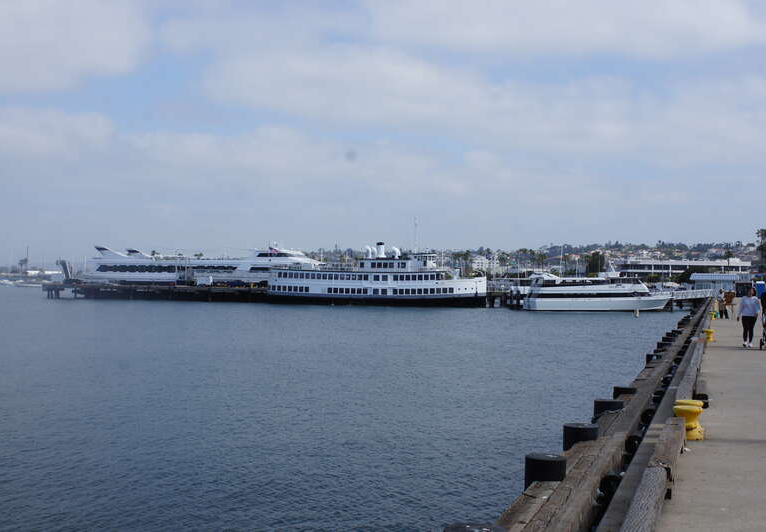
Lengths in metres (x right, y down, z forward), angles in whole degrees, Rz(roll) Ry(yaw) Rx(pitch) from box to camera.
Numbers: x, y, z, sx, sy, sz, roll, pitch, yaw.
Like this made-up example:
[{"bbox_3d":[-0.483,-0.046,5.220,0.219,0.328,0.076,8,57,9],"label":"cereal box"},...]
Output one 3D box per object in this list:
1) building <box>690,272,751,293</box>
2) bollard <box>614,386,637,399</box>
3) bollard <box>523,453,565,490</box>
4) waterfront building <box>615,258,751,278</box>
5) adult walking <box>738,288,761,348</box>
[{"bbox_3d":[47.288,2.872,140.000,8.400,3.700,6.000,0,-1,19],"label":"building"},{"bbox_3d":[3.689,1.940,15.200,0.350,0.200,0.350,0,-1,19],"label":"bollard"},{"bbox_3d":[1.399,1.782,8.600,0.355,0.290,0.355,0,-1,19],"label":"bollard"},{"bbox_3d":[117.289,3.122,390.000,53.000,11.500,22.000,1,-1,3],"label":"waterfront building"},{"bbox_3d":[10.110,1.431,27.600,0.560,1.660,0.360,0,-1,19],"label":"adult walking"}]

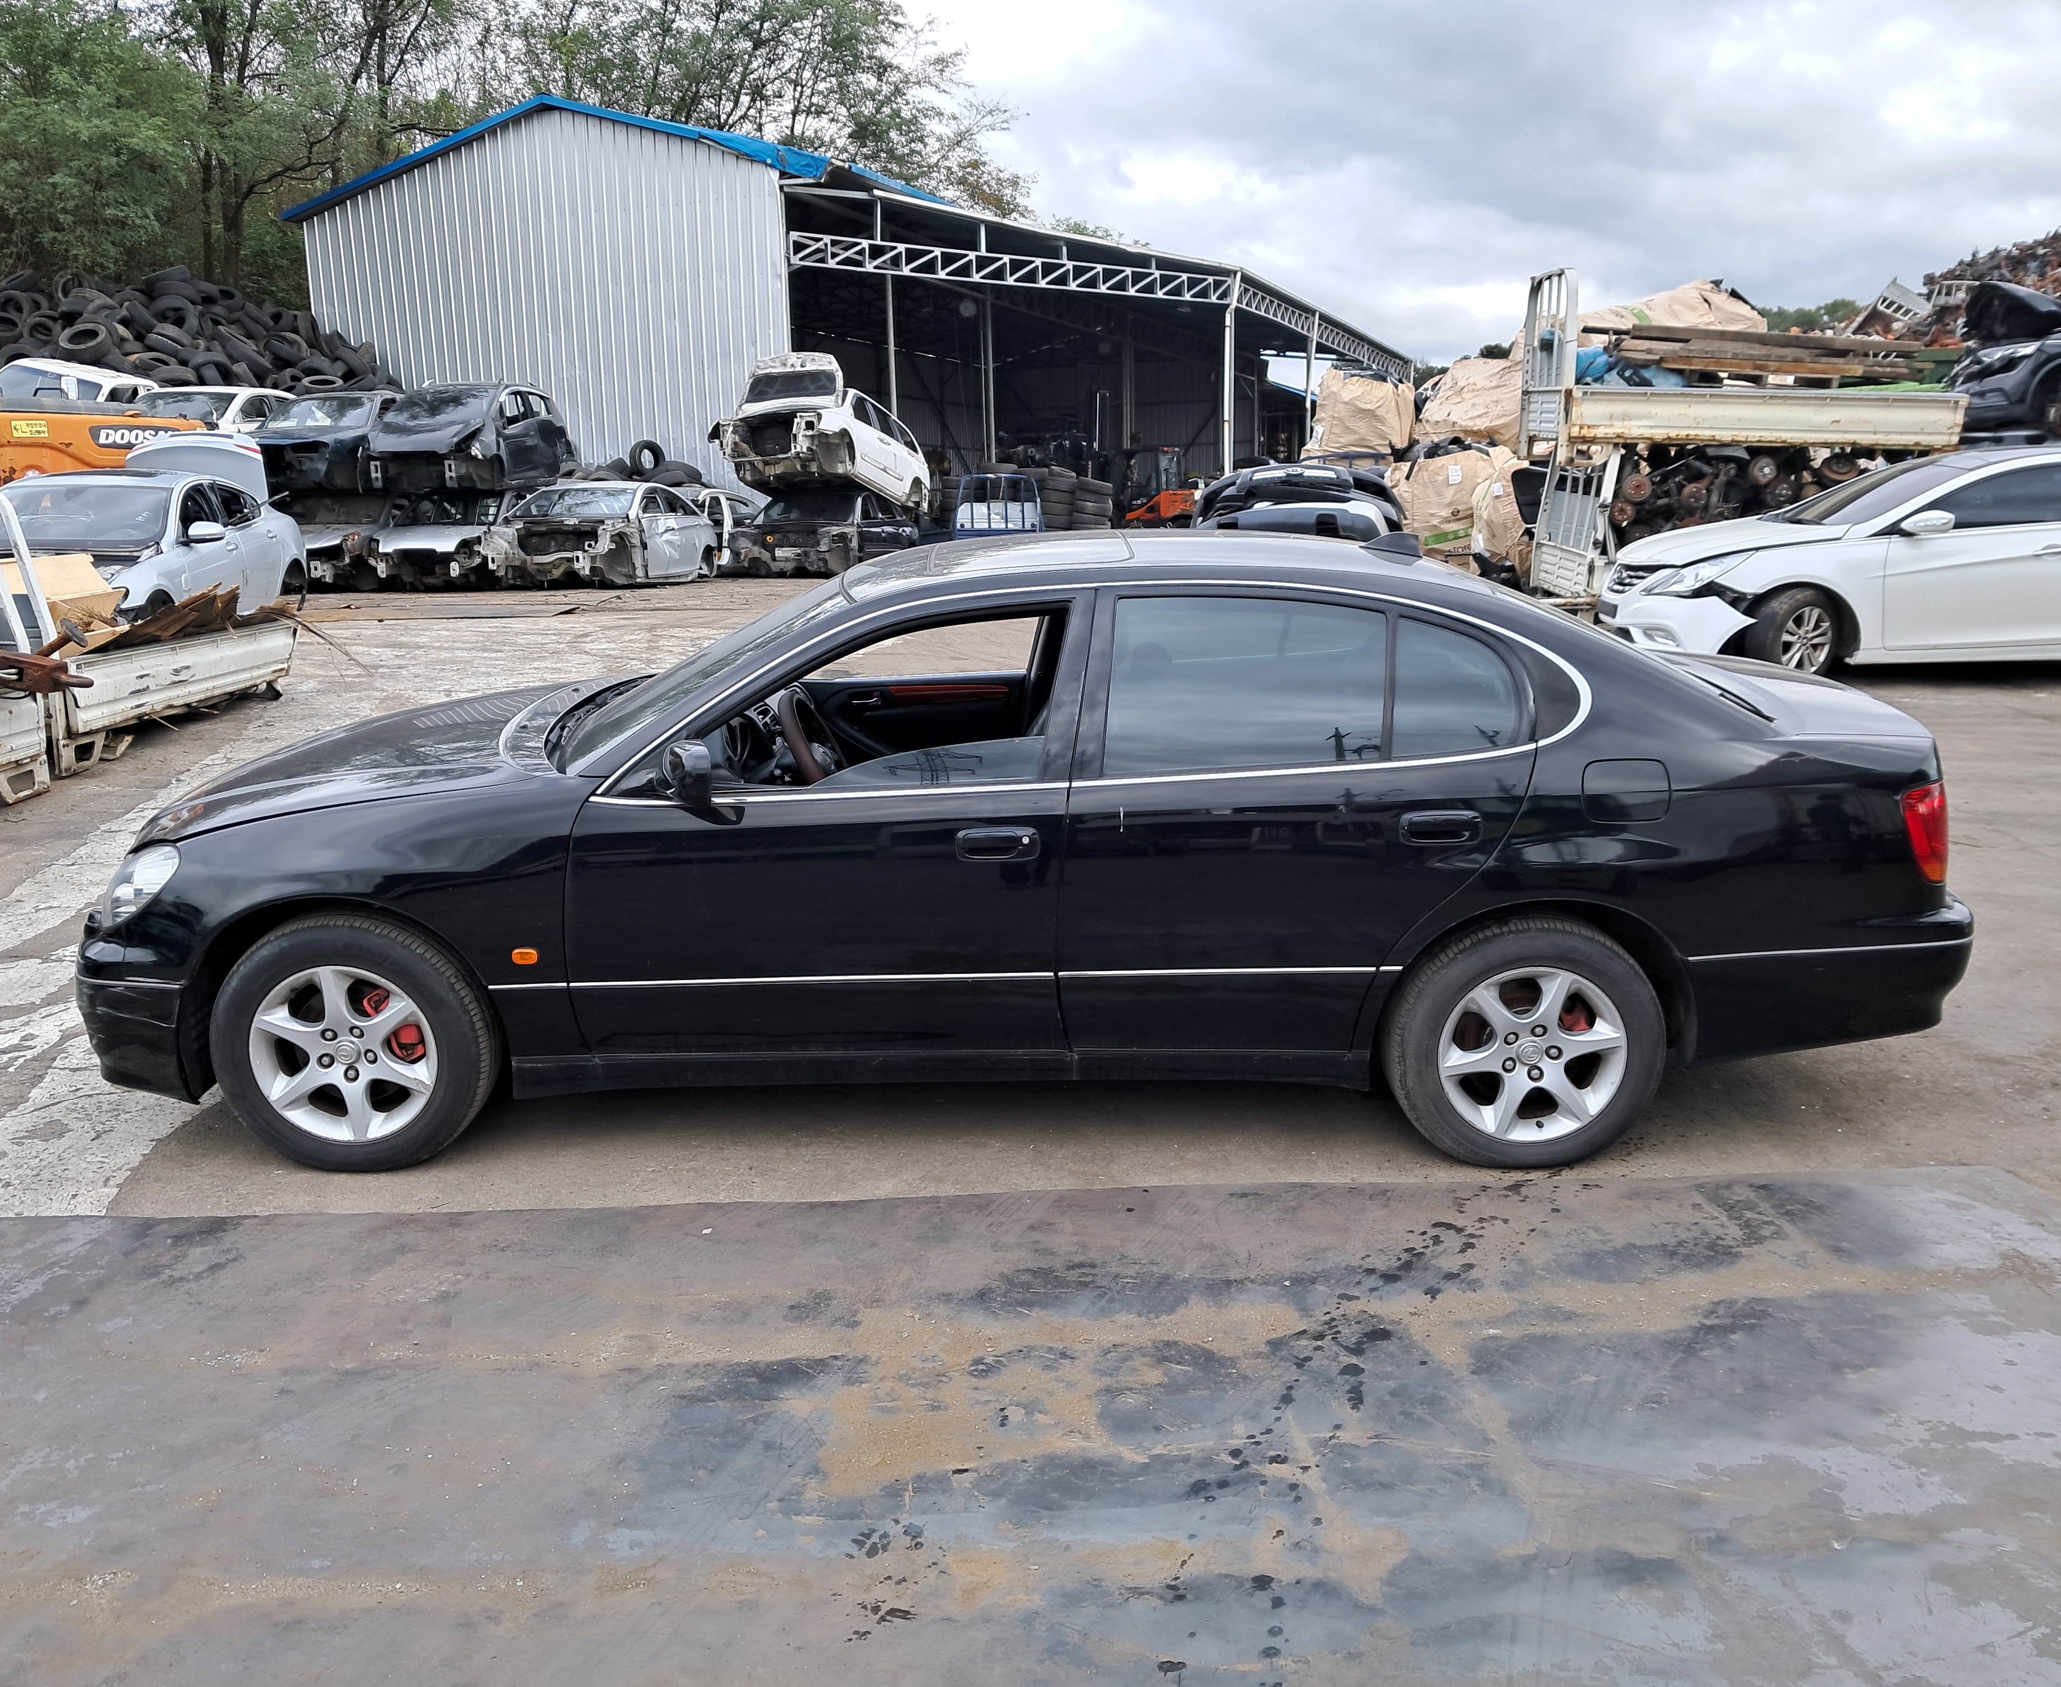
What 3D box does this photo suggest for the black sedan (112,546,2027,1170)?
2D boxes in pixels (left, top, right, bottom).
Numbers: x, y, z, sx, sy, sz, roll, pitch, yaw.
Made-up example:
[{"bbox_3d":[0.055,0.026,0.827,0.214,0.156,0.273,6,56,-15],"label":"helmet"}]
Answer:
[{"bbox_3d":[-0.041,-0.123,4.855,4.810,1.440,1.800,0,13,0],"label":"black sedan"}]

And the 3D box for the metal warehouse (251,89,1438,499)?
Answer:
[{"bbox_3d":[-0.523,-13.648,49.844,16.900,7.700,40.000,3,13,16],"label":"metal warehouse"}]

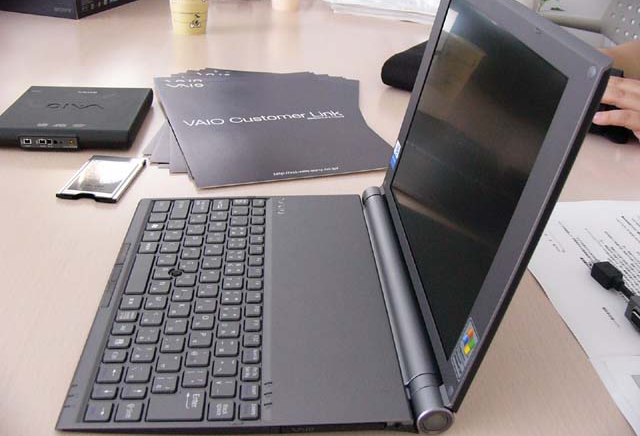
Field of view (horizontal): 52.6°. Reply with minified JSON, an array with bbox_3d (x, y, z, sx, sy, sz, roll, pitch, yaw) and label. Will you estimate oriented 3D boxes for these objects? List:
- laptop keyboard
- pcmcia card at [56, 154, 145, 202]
[{"bbox_3d":[-0.086,0.047,0.450,0.093,0.005,0.248,0,29,-4],"label":"laptop keyboard"},{"bbox_3d":[-0.196,-0.036,0.589,0.054,0.005,0.086,5,29,1],"label":"pcmcia card"}]

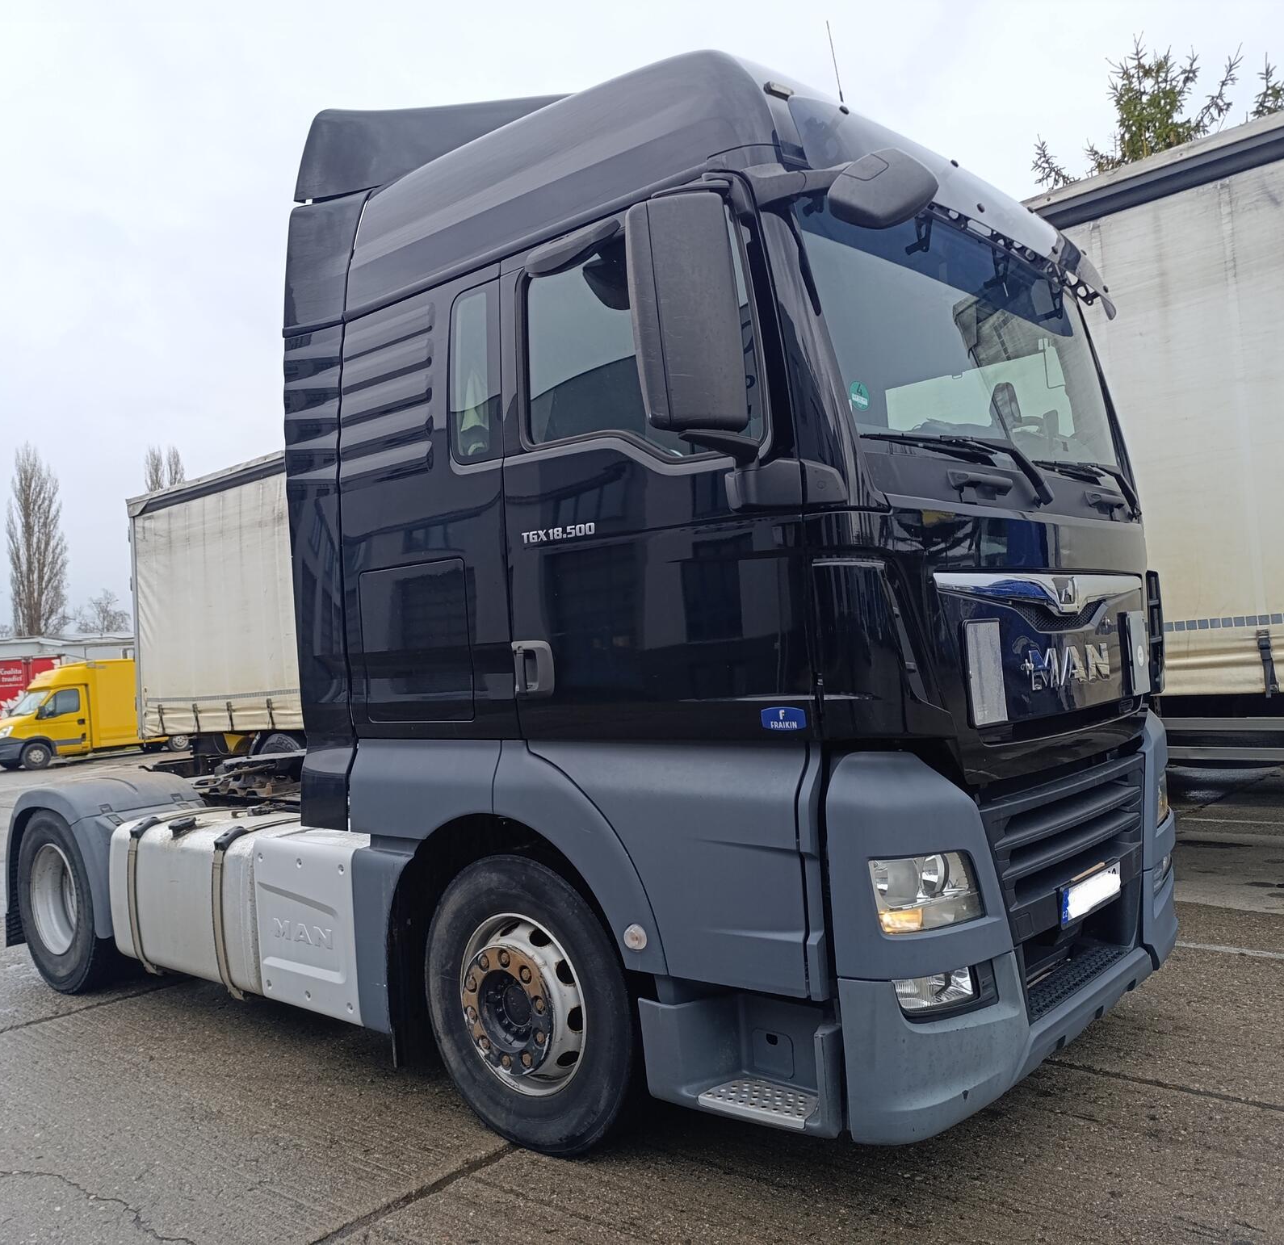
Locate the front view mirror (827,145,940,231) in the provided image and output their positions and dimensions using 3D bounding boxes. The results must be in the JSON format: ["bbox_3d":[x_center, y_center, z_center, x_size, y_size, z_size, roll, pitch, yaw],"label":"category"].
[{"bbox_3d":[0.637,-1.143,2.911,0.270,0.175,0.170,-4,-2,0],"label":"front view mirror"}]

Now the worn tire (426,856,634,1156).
[{"bbox_3d":[-0.314,1.239,3.720,0.995,0.985,0.310,-5,-2,41],"label":"worn tire"}]

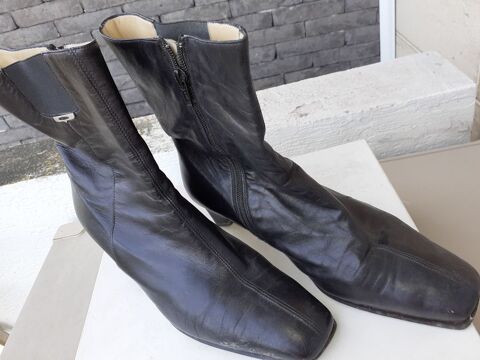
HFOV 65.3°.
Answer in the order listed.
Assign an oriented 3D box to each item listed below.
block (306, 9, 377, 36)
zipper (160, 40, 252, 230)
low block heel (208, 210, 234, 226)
[{"bbox_3d":[0.288,-0.475,1.099,0.200,0.048,0.090,-10,40,9],"label":"block"},{"bbox_3d":[-0.018,-0.025,0.311,0.042,0.192,0.021,20,52,37],"label":"zipper"},{"bbox_3d":[-0.017,0.024,0.428,0.039,0.028,0.042,20,52,37],"label":"low block heel"}]

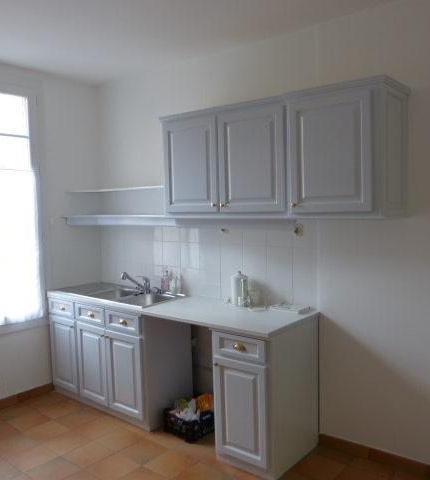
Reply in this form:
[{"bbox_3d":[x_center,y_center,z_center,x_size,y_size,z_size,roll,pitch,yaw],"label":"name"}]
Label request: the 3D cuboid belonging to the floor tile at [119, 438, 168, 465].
[{"bbox_3d":[-0.459,1.369,2.985,0.244,0.012,0.244,2,5,40],"label":"floor tile"}]

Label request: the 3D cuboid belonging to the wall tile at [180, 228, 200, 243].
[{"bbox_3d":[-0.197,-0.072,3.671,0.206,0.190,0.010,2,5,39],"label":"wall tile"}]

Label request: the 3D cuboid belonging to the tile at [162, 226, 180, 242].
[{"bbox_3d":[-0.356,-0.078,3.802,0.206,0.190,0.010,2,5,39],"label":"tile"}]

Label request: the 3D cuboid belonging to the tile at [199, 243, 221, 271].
[{"bbox_3d":[-0.035,0.132,3.530,0.200,0.200,0.010,2,5,39],"label":"tile"}]

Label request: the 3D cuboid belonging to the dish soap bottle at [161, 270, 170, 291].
[{"bbox_3d":[-0.410,0.346,3.812,0.066,0.180,0.050,2,5,40],"label":"dish soap bottle"}]

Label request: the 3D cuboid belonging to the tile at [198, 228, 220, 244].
[{"bbox_3d":[-0.042,-0.069,3.534,0.203,0.200,0.010,2,5,40],"label":"tile"}]

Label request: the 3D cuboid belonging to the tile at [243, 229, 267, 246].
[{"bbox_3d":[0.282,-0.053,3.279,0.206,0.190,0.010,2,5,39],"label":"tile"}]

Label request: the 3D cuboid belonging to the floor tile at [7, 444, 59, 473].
[{"bbox_3d":[-1.152,1.384,2.926,0.244,0.012,0.244,2,5,40],"label":"floor tile"}]

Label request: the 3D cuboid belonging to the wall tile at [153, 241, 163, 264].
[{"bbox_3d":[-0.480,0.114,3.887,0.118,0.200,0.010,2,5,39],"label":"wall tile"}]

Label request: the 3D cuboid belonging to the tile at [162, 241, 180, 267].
[{"bbox_3d":[-0.353,0.120,3.816,0.206,0.206,0.010,2,5,39],"label":"tile"}]

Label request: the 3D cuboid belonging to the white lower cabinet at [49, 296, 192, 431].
[{"bbox_3d":[-0.777,0.898,3.791,1.199,0.830,0.520,2,5,39],"label":"white lower cabinet"}]

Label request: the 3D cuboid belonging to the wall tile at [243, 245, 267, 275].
[{"bbox_3d":[0.285,0.145,3.292,0.206,0.206,0.010,2,5,39],"label":"wall tile"}]

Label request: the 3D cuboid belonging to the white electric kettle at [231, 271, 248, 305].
[{"bbox_3d":[0.175,0.345,3.289,0.122,0.238,0.115,-1,4,0],"label":"white electric kettle"}]

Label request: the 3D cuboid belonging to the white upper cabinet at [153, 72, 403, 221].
[{"bbox_3d":[0.350,-0.489,2.910,1.563,0.698,0.400,2,5,39],"label":"white upper cabinet"}]

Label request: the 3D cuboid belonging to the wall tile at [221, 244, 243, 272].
[{"bbox_3d":[0.124,0.138,3.403,0.200,0.200,0.010,2,5,39],"label":"wall tile"}]

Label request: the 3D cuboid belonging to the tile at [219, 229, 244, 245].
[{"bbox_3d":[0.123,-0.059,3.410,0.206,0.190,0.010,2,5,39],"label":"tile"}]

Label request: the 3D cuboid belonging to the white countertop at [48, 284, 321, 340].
[{"bbox_3d":[-0.384,0.477,3.479,2.246,0.036,0.600,2,5,39],"label":"white countertop"}]

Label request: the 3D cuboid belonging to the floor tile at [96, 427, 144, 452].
[{"bbox_3d":[-0.652,1.361,3.149,0.244,0.010,0.244,3,5,41],"label":"floor tile"}]

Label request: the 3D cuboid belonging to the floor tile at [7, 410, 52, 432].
[{"bbox_3d":[-1.382,1.357,3.449,0.249,0.010,0.249,2,5,40],"label":"floor tile"}]

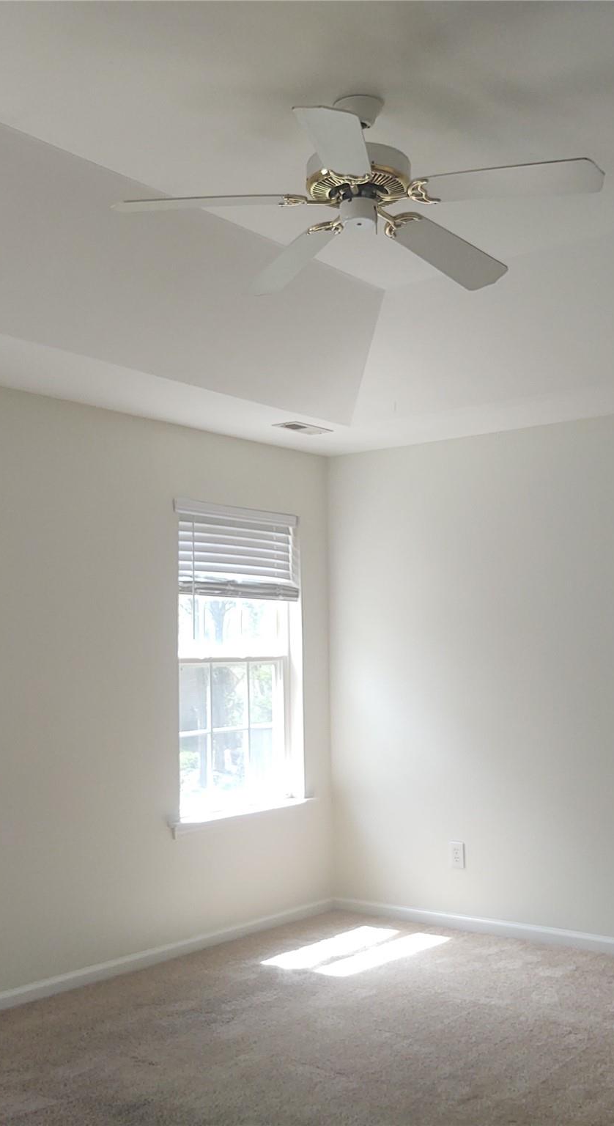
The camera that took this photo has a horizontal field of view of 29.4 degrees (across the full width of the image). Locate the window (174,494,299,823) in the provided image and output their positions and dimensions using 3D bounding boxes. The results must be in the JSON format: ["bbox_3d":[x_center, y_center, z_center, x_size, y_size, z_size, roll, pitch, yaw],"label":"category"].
[{"bbox_3d":[-0.339,0.474,5.767,0.120,1.460,0.935,-4,-6,37],"label":"window"}]

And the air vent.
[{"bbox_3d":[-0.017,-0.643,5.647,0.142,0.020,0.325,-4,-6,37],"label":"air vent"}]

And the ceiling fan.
[{"bbox_3d":[0.142,-1.084,3.232,1.300,0.340,1.300,-4,-6,37],"label":"ceiling fan"}]

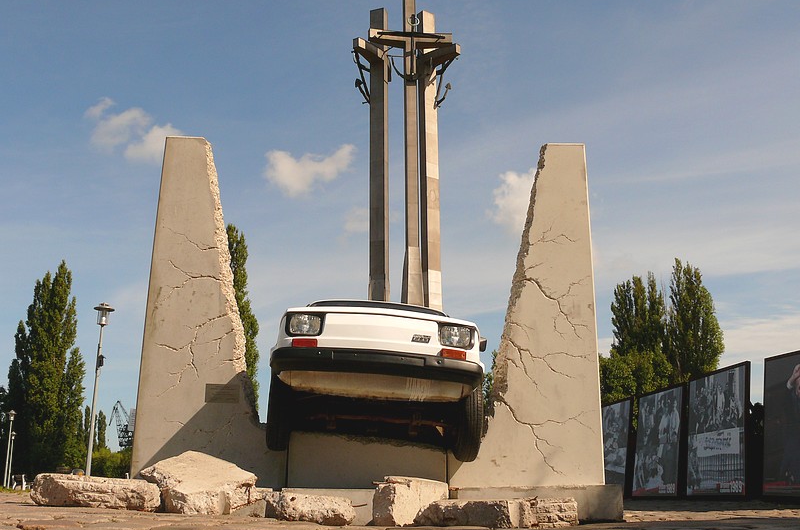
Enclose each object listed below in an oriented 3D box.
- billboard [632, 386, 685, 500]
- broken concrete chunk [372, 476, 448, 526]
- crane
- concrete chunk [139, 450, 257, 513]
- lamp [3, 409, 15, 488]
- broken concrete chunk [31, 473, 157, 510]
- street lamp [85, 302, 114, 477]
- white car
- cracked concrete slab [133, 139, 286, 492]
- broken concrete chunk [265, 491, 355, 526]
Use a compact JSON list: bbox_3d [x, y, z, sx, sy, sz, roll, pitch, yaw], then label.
[{"bbox_3d":[5.227,3.626,17.204,0.120,2.160,2.490,9,-15,-4],"label":"billboard"},{"bbox_3d":[0.064,1.530,5.543,0.418,0.313,0.330,4,-15,-14],"label":"broken concrete chunk"},{"bbox_3d":[-168.971,111.993,522.680,22.000,56.400,13.000,0,-15,0],"label":"crane"},{"bbox_3d":[-1.311,1.443,5.668,0.688,0.400,0.550,2,-15,-6],"label":"concrete chunk"},{"bbox_3d":[-22.903,10.746,50.024,0.500,4.410,0.500,6,-16,-23],"label":"lamp"},{"bbox_3d":[-2.129,1.607,6.037,0.806,0.249,0.360,3,-15,-11],"label":"broken concrete chunk"},{"bbox_3d":[-7.008,3.076,19.676,0.480,4.500,0.480,0,-15,0],"label":"street lamp"},{"bbox_3d":[-0.208,1.006,6.641,1.380,1.360,3.080,3,-25,-2],"label":"white car"},{"bbox_3d":[-1.270,0.321,6.219,1.060,2.550,0.330,1,-15,-2],"label":"cracked concrete slab"},{"bbox_3d":[-0.575,1.571,5.532,0.539,0.202,0.360,0,-15,0],"label":"broken concrete chunk"}]

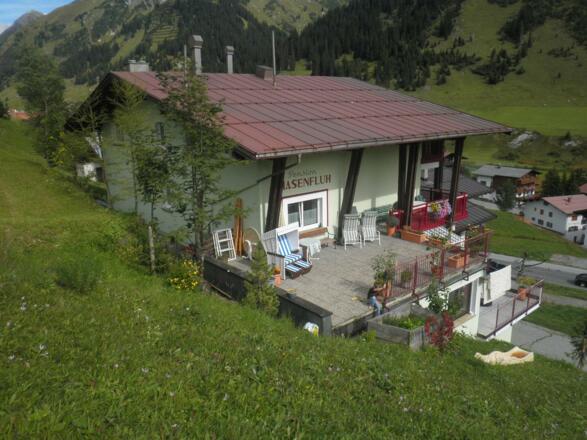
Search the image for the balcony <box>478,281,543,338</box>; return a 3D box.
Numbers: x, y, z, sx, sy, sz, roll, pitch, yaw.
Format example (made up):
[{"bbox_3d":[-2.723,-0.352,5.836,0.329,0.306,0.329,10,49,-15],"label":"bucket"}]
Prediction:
[{"bbox_3d":[7.438,3.153,16.429,3.929,1.212,1.746,-12,17,-37],"label":"balcony"}]

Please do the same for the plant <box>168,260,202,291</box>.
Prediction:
[{"bbox_3d":[-3.363,1.681,13.600,0.820,0.850,0.800,-12,17,-36],"label":"plant"}]

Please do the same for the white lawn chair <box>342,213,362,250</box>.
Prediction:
[{"bbox_3d":[2.106,0.430,15.955,0.620,1.120,0.720,-4,14,-7],"label":"white lawn chair"}]

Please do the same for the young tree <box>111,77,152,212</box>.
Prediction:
[{"bbox_3d":[-7.479,-3.372,20.224,1.750,5.800,1.750,-12,17,-37],"label":"young tree"}]

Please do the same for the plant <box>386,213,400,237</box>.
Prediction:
[{"bbox_3d":[3.989,0.186,17.737,0.500,0.830,0.500,-2,13,1],"label":"plant"}]

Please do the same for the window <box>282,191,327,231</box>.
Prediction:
[{"bbox_3d":[0.442,-0.177,15.521,2.000,1.460,0.160,-12,17,-36],"label":"window"}]

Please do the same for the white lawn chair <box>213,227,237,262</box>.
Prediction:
[{"bbox_3d":[-2.320,0.853,15.077,0.620,1.020,0.500,-12,17,-36],"label":"white lawn chair"}]

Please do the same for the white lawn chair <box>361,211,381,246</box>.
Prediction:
[{"bbox_3d":[2.853,0.310,16.350,0.620,1.120,0.720,-3,13,-3],"label":"white lawn chair"}]

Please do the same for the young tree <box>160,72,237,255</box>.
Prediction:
[{"bbox_3d":[-3.243,-1.997,15.046,2.450,6.300,2.450,-12,17,-37],"label":"young tree"}]

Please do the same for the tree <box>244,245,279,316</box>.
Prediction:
[{"bbox_3d":[-0.811,1.533,11.167,0.850,1.950,0.850,-2,13,1],"label":"tree"}]

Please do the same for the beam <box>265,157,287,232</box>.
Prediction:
[{"bbox_3d":[-0.607,-0.198,13.711,0.340,3.680,0.240,-12,31,-36],"label":"beam"}]

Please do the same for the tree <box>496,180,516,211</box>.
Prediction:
[{"bbox_3d":[57.287,-6.559,118.000,4.300,7.700,4.300,-12,17,-36],"label":"tree"}]

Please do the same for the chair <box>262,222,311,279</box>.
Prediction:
[{"bbox_3d":[-0.119,0.941,13.886,1.100,1.500,1.160,10,18,41],"label":"chair"}]

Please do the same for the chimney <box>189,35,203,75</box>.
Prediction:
[{"bbox_3d":[-5.075,-8.596,22.896,0.520,2.000,0.520,-12,17,-37],"label":"chimney"}]

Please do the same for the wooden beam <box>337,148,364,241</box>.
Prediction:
[{"bbox_3d":[1.949,-0.758,15.589,0.340,3.710,0.240,-12,30,-36],"label":"wooden beam"}]

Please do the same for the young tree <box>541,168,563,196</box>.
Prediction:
[{"bbox_3d":[76.089,-10.175,130.000,4.900,9.600,4.900,-12,17,-36],"label":"young tree"}]

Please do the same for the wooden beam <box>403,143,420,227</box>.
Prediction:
[{"bbox_3d":[4.748,-1.246,17.651,0.240,3.589,0.240,-13,21,-37],"label":"wooden beam"}]

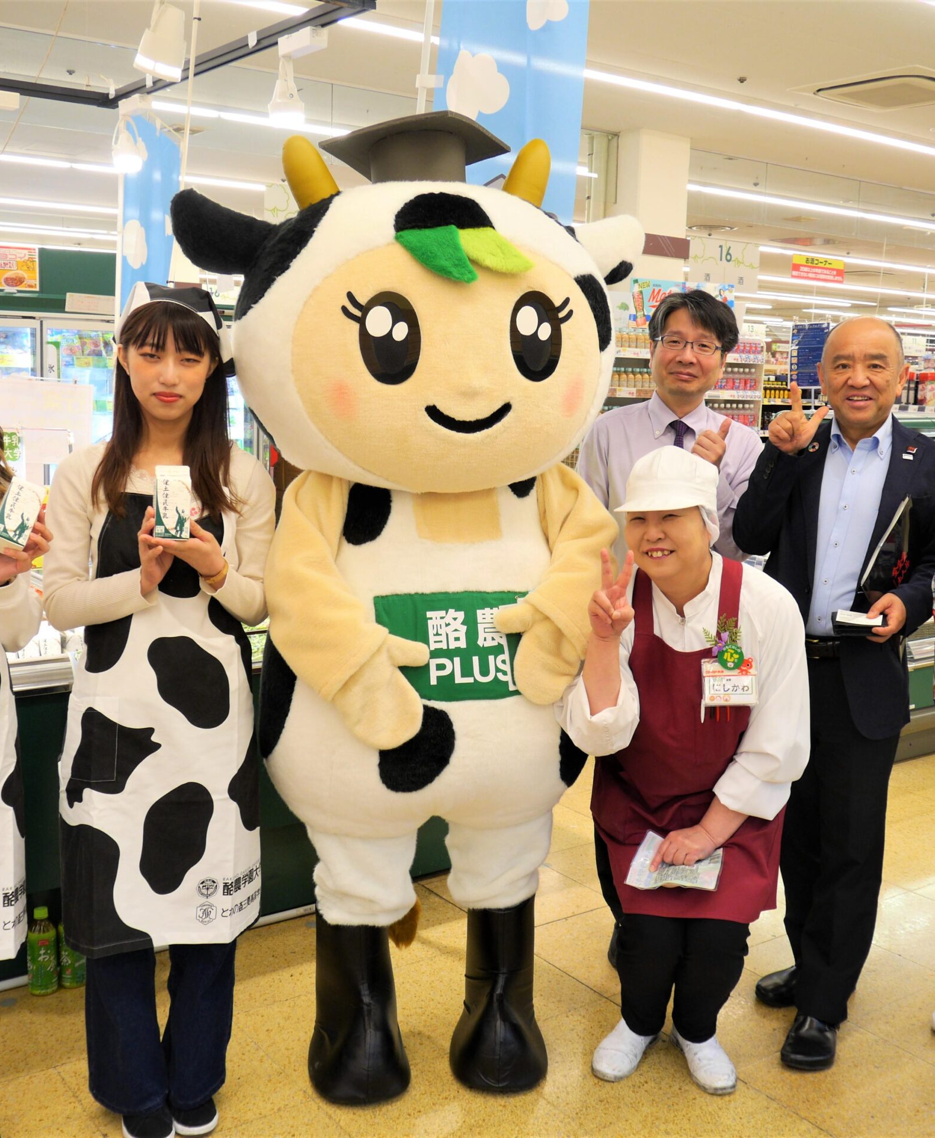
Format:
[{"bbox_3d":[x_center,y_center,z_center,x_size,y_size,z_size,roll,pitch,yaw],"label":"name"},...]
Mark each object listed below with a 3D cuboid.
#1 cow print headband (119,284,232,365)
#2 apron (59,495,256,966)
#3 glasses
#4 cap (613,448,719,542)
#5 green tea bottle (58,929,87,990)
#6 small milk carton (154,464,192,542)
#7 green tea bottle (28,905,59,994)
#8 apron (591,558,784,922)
[{"bbox_3d":[-0.554,-0.465,2.310,0.210,0.175,0.210,5,9,-12],"label":"cow print headband"},{"bbox_3d":[-0.614,0.299,2.450,0.410,0.940,0.250,1,9,-5],"label":"apron"},{"bbox_3d":[0.530,-0.537,2.940,0.145,0.042,0.140,13,7,10],"label":"glasses"},{"bbox_3d":[0.386,-0.145,2.360,0.185,0.180,0.260,-3,11,25],"label":"cap"},{"bbox_3d":[-0.947,0.900,2.943,0.068,0.212,0.068,-4,10,-36],"label":"green tea bottle"},{"bbox_3d":[-0.554,-0.122,2.310,0.069,0.148,0.069,-1,-5,-14],"label":"small milk carton"},{"bbox_3d":[-1.028,0.923,2.972,0.070,0.217,0.070,-1,9,-17],"label":"green tea bottle"},{"bbox_3d":[0.449,0.333,2.490,0.395,0.740,0.280,3,9,12],"label":"apron"}]

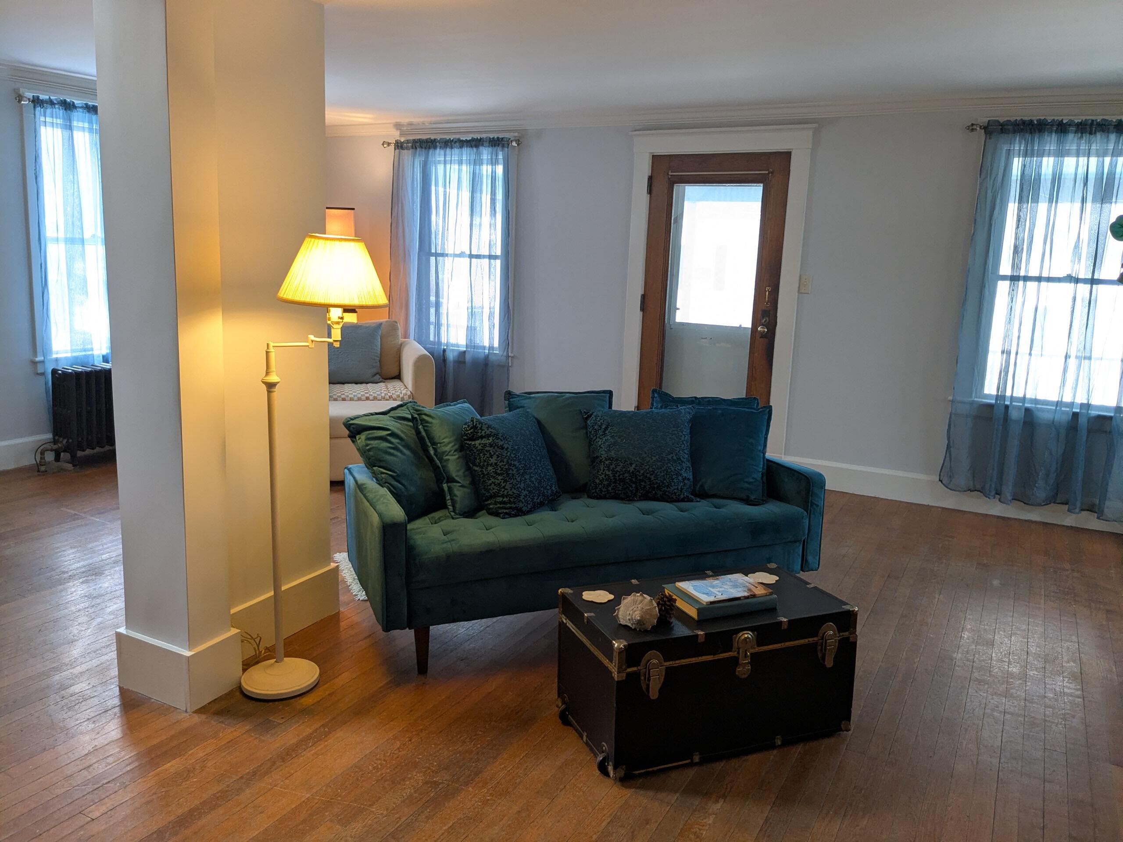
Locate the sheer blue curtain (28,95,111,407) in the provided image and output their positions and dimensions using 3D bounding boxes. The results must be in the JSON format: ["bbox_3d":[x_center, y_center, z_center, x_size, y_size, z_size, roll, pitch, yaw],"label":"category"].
[{"bbox_3d":[-2.867,-1.125,5.538,0.130,1.630,1.020,8,12,27],"label":"sheer blue curtain"}]

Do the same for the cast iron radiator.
[{"bbox_3d":[-2.778,-0.083,5.619,0.210,0.600,0.850,8,12,27],"label":"cast iron radiator"}]

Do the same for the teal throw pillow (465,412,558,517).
[{"bbox_3d":[-0.163,0.140,3.130,0.150,0.390,0.390,-24,-5,32],"label":"teal throw pillow"}]

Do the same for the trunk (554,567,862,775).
[{"bbox_3d":[0.422,0.708,2.600,0.775,0.382,0.410,-2,11,-22],"label":"trunk"}]

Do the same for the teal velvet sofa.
[{"bbox_3d":[0.073,0.450,3.409,1.720,0.570,0.800,-3,11,-25],"label":"teal velvet sofa"}]

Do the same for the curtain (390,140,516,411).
[{"bbox_3d":[-0.865,-1.032,6.483,1.040,2.070,0.100,8,12,27],"label":"curtain"}]

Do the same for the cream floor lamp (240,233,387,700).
[{"bbox_3d":[-0.750,0.149,2.603,0.430,1.390,0.300,3,10,2],"label":"cream floor lamp"}]

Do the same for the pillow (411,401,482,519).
[{"bbox_3d":[-0.352,0.119,3.080,0.150,0.400,0.390,-23,1,22],"label":"pillow"}]

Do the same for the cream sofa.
[{"bbox_3d":[-1.672,-0.166,5.477,1.600,0.900,0.930,-2,11,-20],"label":"cream sofa"}]

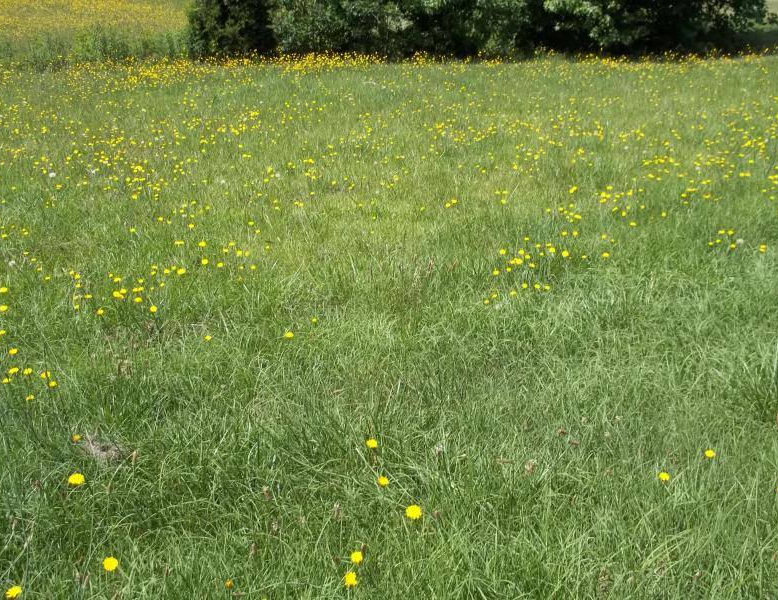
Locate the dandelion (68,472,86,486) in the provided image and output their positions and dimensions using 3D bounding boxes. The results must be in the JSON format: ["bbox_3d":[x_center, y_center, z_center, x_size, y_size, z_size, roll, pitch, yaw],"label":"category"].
[{"bbox_3d":[-0.918,0.529,2.240,0.047,0.018,0.047,0,21,0],"label":"dandelion"}]

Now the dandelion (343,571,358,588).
[{"bbox_3d":[-0.096,0.701,1.910,0.033,0.020,0.033,0,21,0],"label":"dandelion"}]

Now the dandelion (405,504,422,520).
[{"bbox_3d":[0.069,0.588,2.110,0.044,0.020,0.044,0,21,0],"label":"dandelion"}]

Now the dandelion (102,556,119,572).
[{"bbox_3d":[-0.712,0.676,1.950,0.038,0.019,0.038,0,21,0],"label":"dandelion"}]

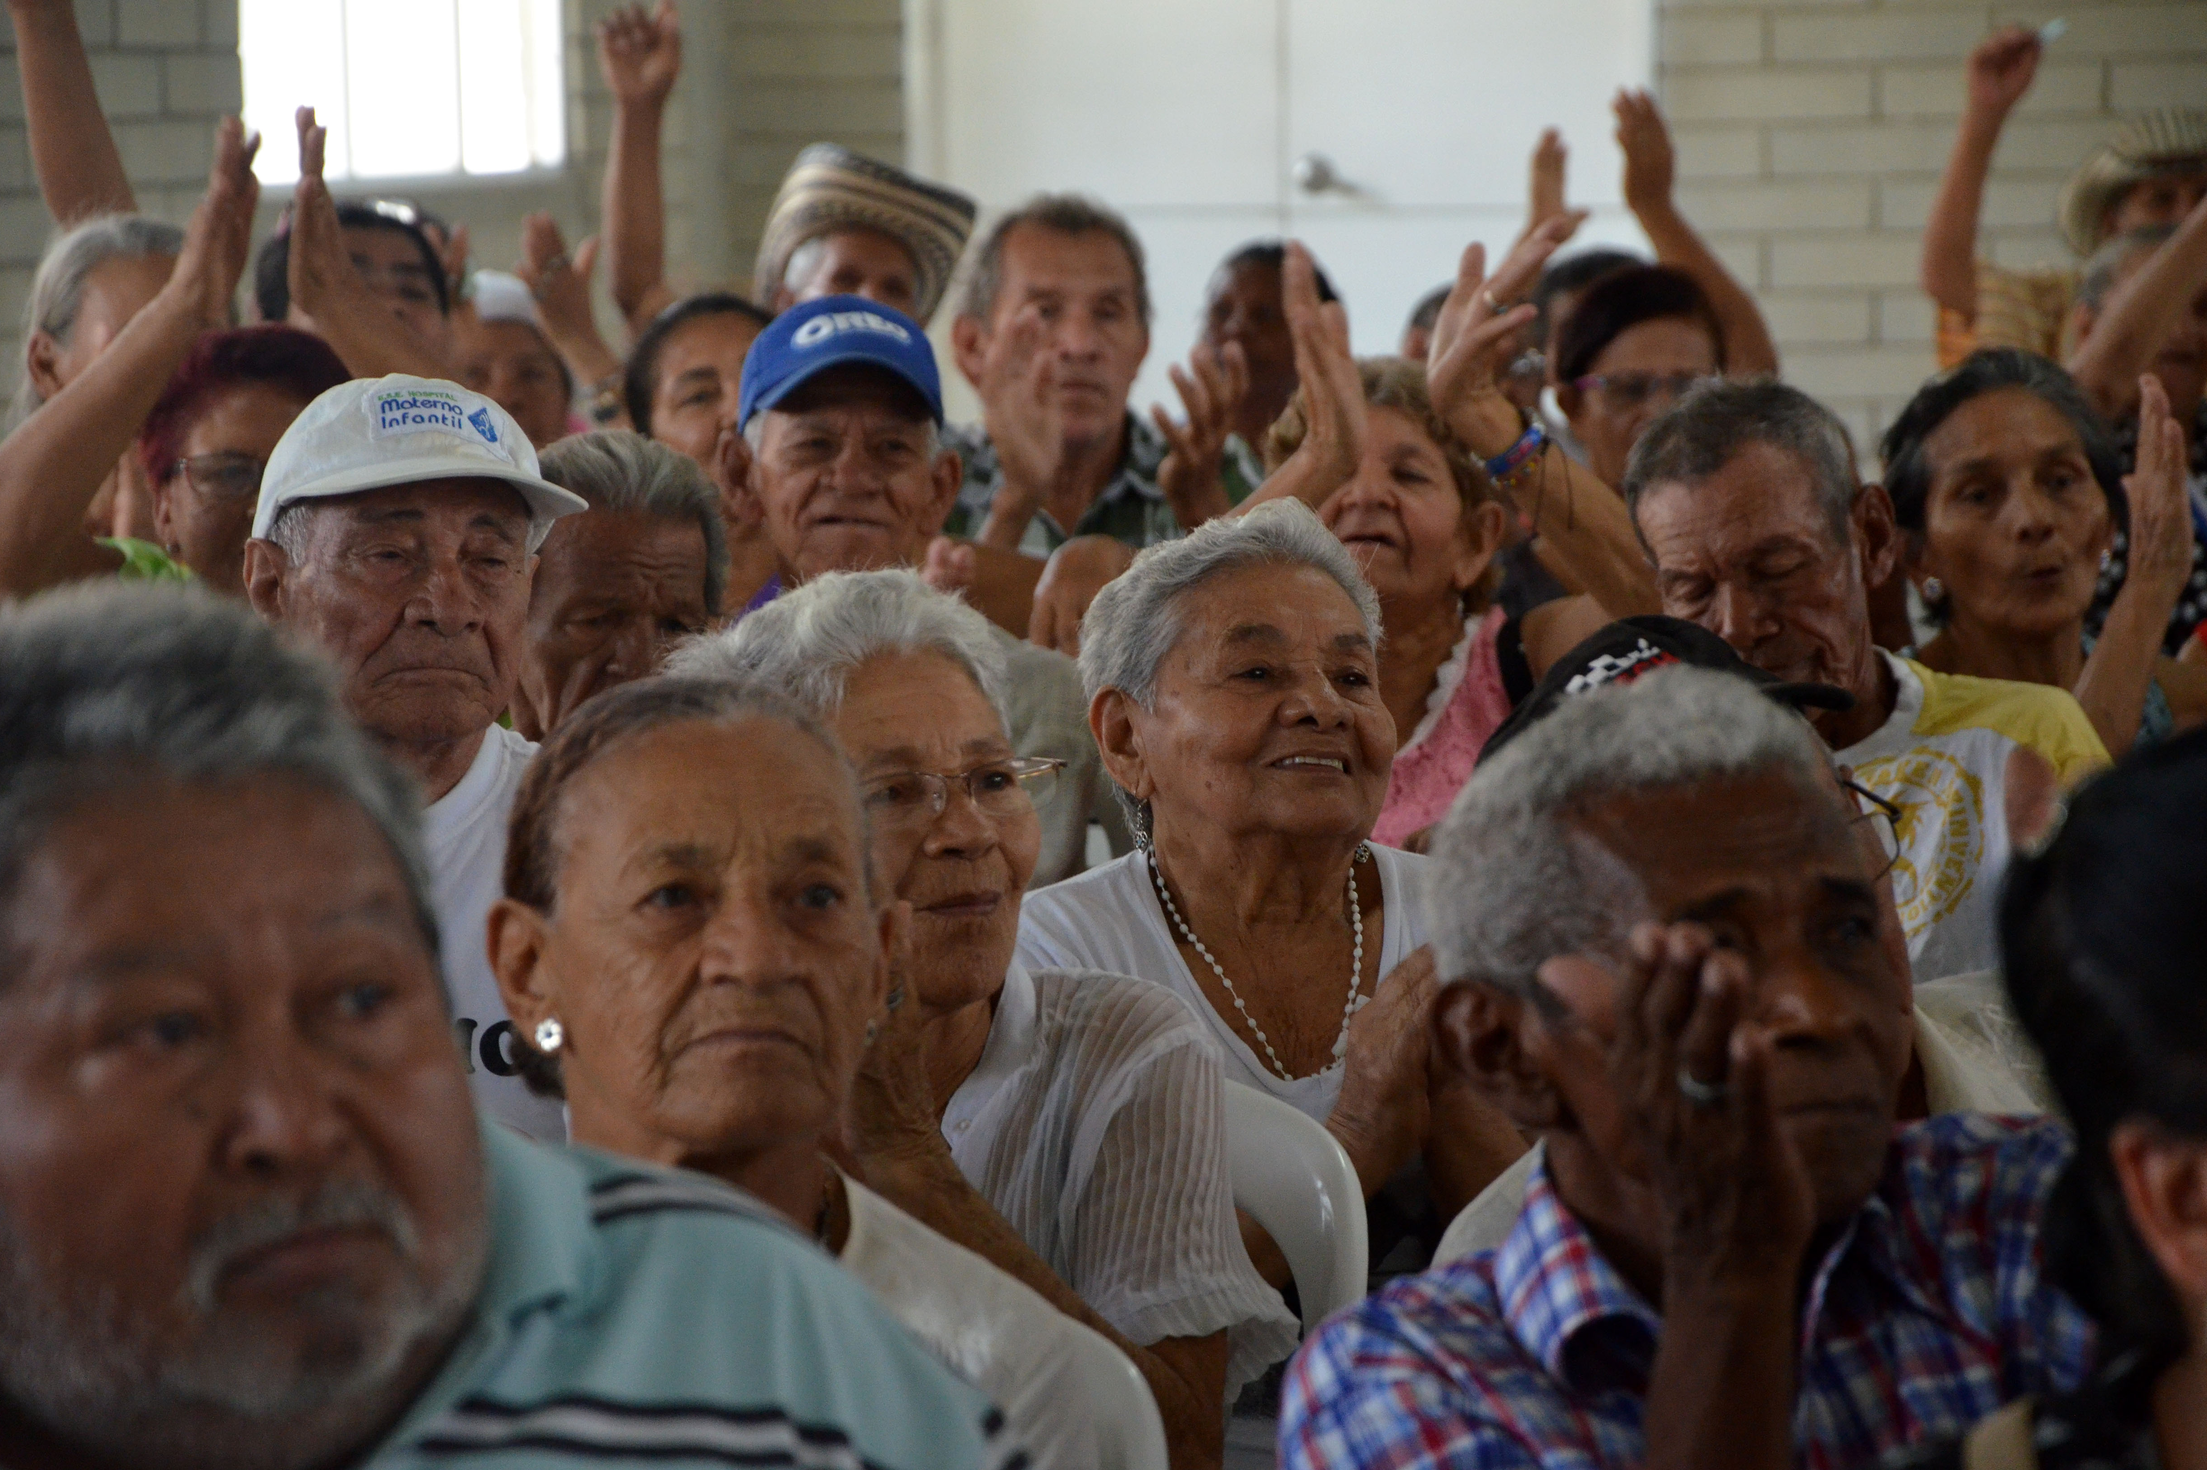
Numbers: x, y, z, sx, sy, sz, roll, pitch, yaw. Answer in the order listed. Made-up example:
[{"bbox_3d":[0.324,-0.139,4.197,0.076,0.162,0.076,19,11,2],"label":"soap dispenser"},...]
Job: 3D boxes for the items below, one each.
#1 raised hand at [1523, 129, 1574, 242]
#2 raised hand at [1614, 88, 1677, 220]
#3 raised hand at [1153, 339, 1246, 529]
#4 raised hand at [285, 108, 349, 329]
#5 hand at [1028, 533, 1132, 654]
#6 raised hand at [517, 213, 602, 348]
[{"bbox_3d":[0.527,-0.651,11.500,0.055,0.150,0.080,2,4,-18],"label":"raised hand"},{"bbox_3d":[0.643,-0.694,11.500,0.060,0.160,0.080,-4,5,31],"label":"raised hand"},{"bbox_3d":[0.088,-0.271,8.700,0.080,0.170,0.095,2,6,-45],"label":"raised hand"},{"bbox_3d":[-0.668,-0.441,8.200,0.055,0.185,0.090,-6,4,-17],"label":"raised hand"},{"bbox_3d":[-0.018,-0.116,8.100,0.100,0.110,0.095,2,5,30],"label":"hand"},{"bbox_3d":[-0.612,-0.511,10.900,0.095,0.160,0.060,-17,5,-36],"label":"raised hand"}]

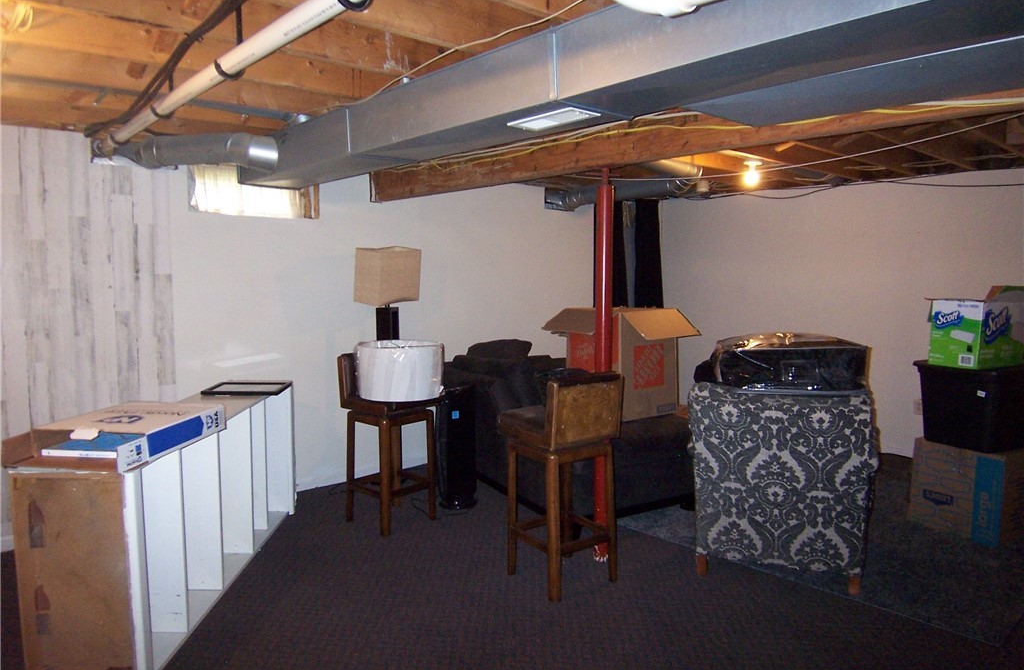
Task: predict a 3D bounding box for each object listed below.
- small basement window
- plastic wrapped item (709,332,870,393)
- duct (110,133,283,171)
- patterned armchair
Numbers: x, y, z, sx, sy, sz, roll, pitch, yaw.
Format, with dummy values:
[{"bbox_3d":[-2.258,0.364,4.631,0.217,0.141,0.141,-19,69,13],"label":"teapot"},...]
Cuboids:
[{"bbox_3d":[-1.570,-0.901,4.159,0.791,0.350,0.122,-5,7,-40],"label":"small basement window"},{"bbox_3d":[1.284,0.134,3.245,0.598,0.208,0.426,0,5,4],"label":"plastic wrapped item"},{"bbox_3d":[-1.640,-0.949,3.537,0.832,0.182,0.203,1,5,7],"label":"duct"},{"bbox_3d":[1.286,0.642,3.322,0.790,0.870,0.780,2,6,16],"label":"patterned armchair"}]

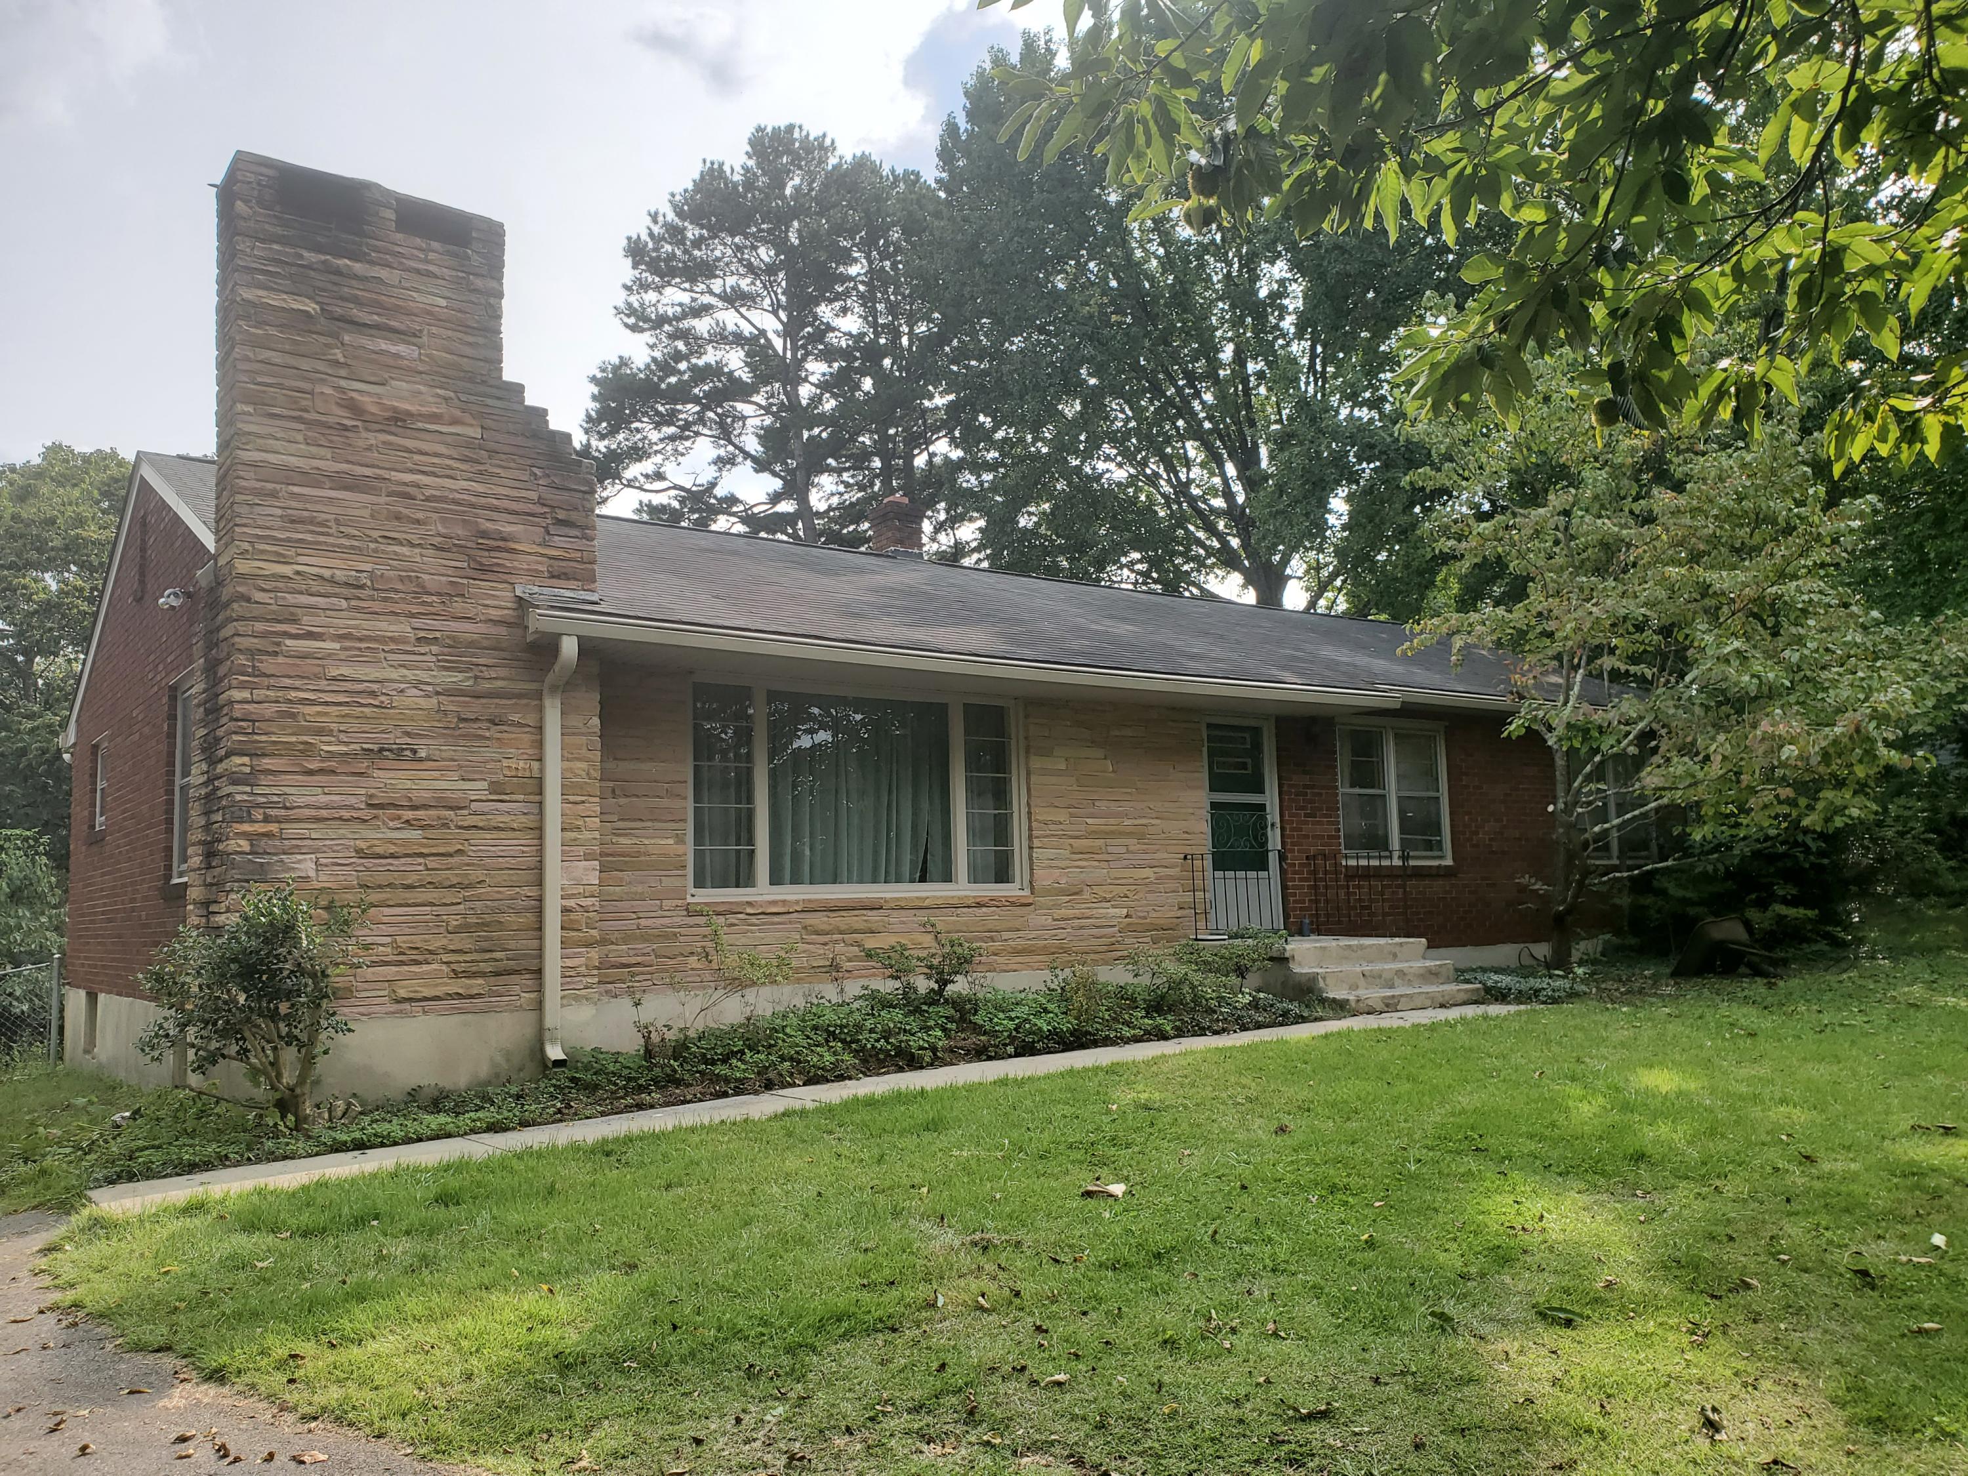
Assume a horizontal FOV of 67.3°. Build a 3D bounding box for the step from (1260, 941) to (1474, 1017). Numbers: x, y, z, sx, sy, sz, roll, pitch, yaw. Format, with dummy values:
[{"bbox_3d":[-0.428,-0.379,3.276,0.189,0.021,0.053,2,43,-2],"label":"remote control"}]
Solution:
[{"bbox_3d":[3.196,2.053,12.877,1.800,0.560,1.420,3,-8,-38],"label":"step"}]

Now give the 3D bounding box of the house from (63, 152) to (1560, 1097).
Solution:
[{"bbox_3d":[-0.028,0.189,16.368,16.672,5.567,9.073,3,-8,-37],"label":"house"}]

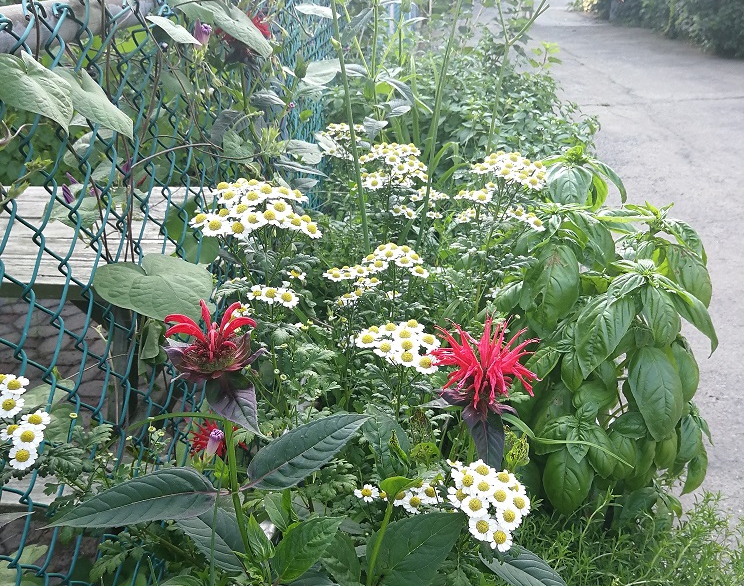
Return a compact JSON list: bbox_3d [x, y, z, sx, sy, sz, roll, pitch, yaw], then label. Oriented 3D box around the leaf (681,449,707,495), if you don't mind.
[{"bbox_3d":[0.358,0.198,0.869,0.028,0.063,0.015,27,-10,-20],"label":"leaf"}]

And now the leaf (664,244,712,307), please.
[{"bbox_3d":[0.367,-0.020,0.897,0.045,0.085,0.020,-16,-18,-20],"label":"leaf"}]

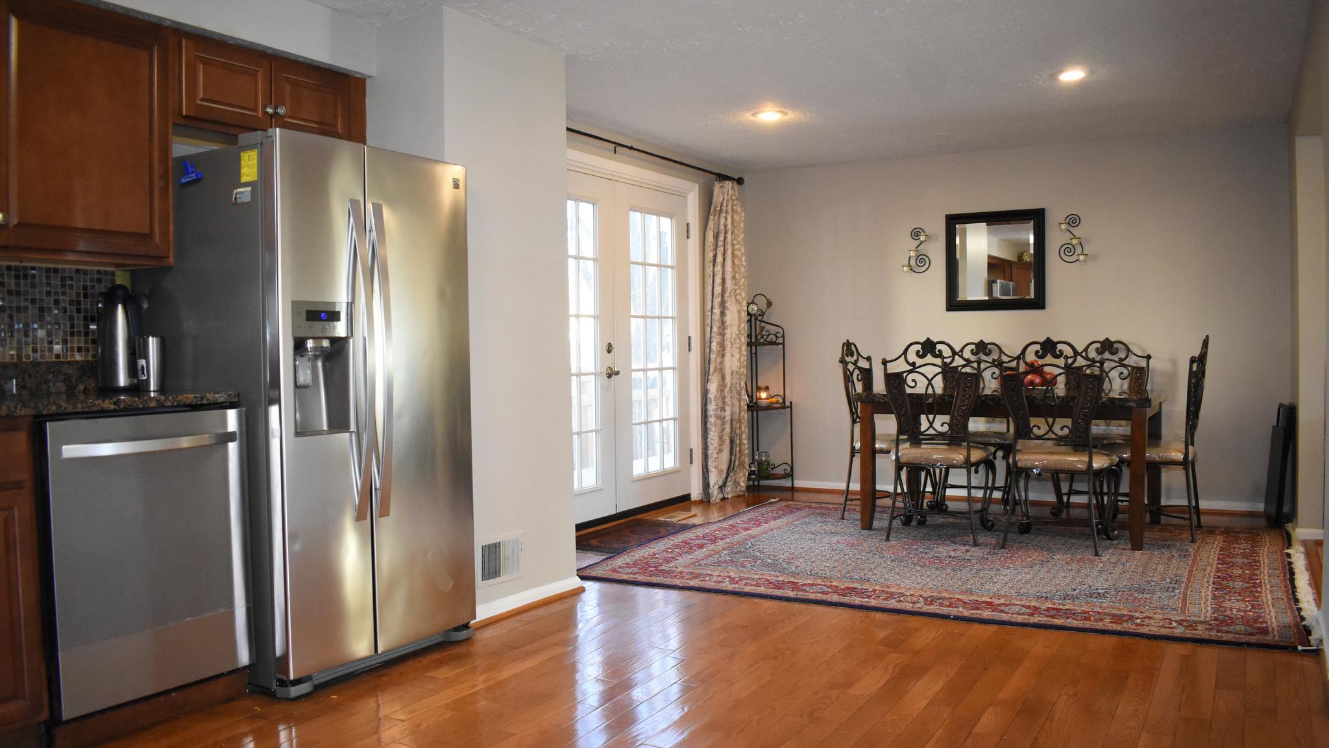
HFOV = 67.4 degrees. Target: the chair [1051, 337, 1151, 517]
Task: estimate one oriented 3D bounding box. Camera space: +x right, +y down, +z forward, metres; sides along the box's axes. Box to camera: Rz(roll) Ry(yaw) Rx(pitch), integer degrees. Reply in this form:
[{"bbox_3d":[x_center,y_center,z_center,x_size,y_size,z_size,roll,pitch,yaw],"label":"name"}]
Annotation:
[{"bbox_3d":[2.669,0.327,6.067,0.507,1.089,0.490,0,2,31],"label":"chair"}]

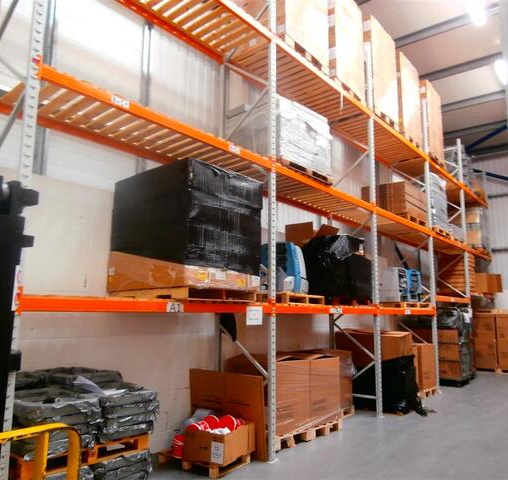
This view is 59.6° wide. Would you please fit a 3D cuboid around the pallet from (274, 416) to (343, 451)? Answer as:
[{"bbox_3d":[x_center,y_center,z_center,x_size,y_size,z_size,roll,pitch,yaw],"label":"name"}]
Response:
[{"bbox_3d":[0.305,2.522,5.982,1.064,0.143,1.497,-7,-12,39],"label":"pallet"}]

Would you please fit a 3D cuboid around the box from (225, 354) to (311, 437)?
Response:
[{"bbox_3d":[0.182,1.982,5.781,0.800,0.840,0.790,-6,-11,39],"label":"box"}]

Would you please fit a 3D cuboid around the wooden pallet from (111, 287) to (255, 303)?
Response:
[{"bbox_3d":[-0.748,0.602,4.654,1.212,0.123,0.955,-7,-12,39],"label":"wooden pallet"}]

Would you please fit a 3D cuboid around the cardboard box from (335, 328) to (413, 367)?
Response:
[{"bbox_3d":[2.128,1.914,7.834,1.202,0.512,0.532,-7,-12,39],"label":"cardboard box"}]

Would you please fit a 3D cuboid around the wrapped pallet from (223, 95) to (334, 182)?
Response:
[{"bbox_3d":[0.341,-1.347,6.210,0.965,0.793,1.212,-7,-12,39],"label":"wrapped pallet"}]

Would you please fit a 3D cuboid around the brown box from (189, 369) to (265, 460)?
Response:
[{"bbox_3d":[-0.345,2.060,5.321,1.200,0.900,0.100,-6,-11,39],"label":"brown box"}]

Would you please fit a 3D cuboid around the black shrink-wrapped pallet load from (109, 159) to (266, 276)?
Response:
[{"bbox_3d":[-0.715,-0.142,4.789,1.192,1.005,1.059,-7,-12,39],"label":"black shrink-wrapped pallet load"}]

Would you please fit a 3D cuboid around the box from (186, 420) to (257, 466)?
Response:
[{"bbox_3d":[-0.348,2.159,4.789,0.490,0.305,0.633,-4,-10,29],"label":"box"}]

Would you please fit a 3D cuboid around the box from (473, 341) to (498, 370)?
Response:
[{"bbox_3d":[6.639,3.221,12.604,0.571,0.739,0.552,-7,-12,39],"label":"box"}]

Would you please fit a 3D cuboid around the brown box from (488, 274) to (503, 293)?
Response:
[{"bbox_3d":[7.290,1.331,13.429,0.360,0.510,0.420,-6,-11,39],"label":"brown box"}]

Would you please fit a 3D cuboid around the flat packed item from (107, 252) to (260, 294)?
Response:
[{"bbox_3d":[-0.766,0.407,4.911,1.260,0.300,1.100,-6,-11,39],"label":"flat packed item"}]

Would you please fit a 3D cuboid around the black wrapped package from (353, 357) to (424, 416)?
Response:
[{"bbox_3d":[2.105,2.380,7.512,1.080,0.880,0.560,-7,-12,39],"label":"black wrapped package"}]

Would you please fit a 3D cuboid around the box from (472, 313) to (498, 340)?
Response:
[{"bbox_3d":[6.511,2.459,12.541,0.600,0.720,0.550,-6,-11,39],"label":"box"}]

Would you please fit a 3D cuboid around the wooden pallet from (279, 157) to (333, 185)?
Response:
[{"bbox_3d":[0.340,-0.877,6.171,0.985,0.138,1.212,-7,-12,39],"label":"wooden pallet"}]

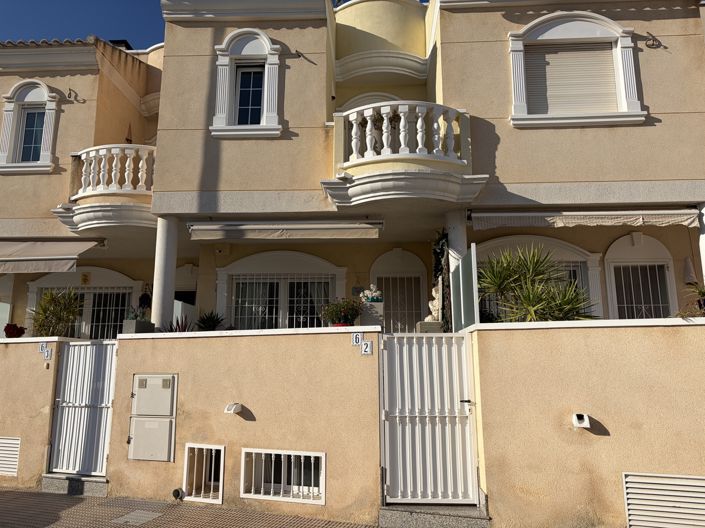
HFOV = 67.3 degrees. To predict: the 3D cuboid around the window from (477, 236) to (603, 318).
[{"bbox_3d":[2.615,0.344,7.819,2.184,1.600,0.200,-1,-11,3],"label":"window"}]

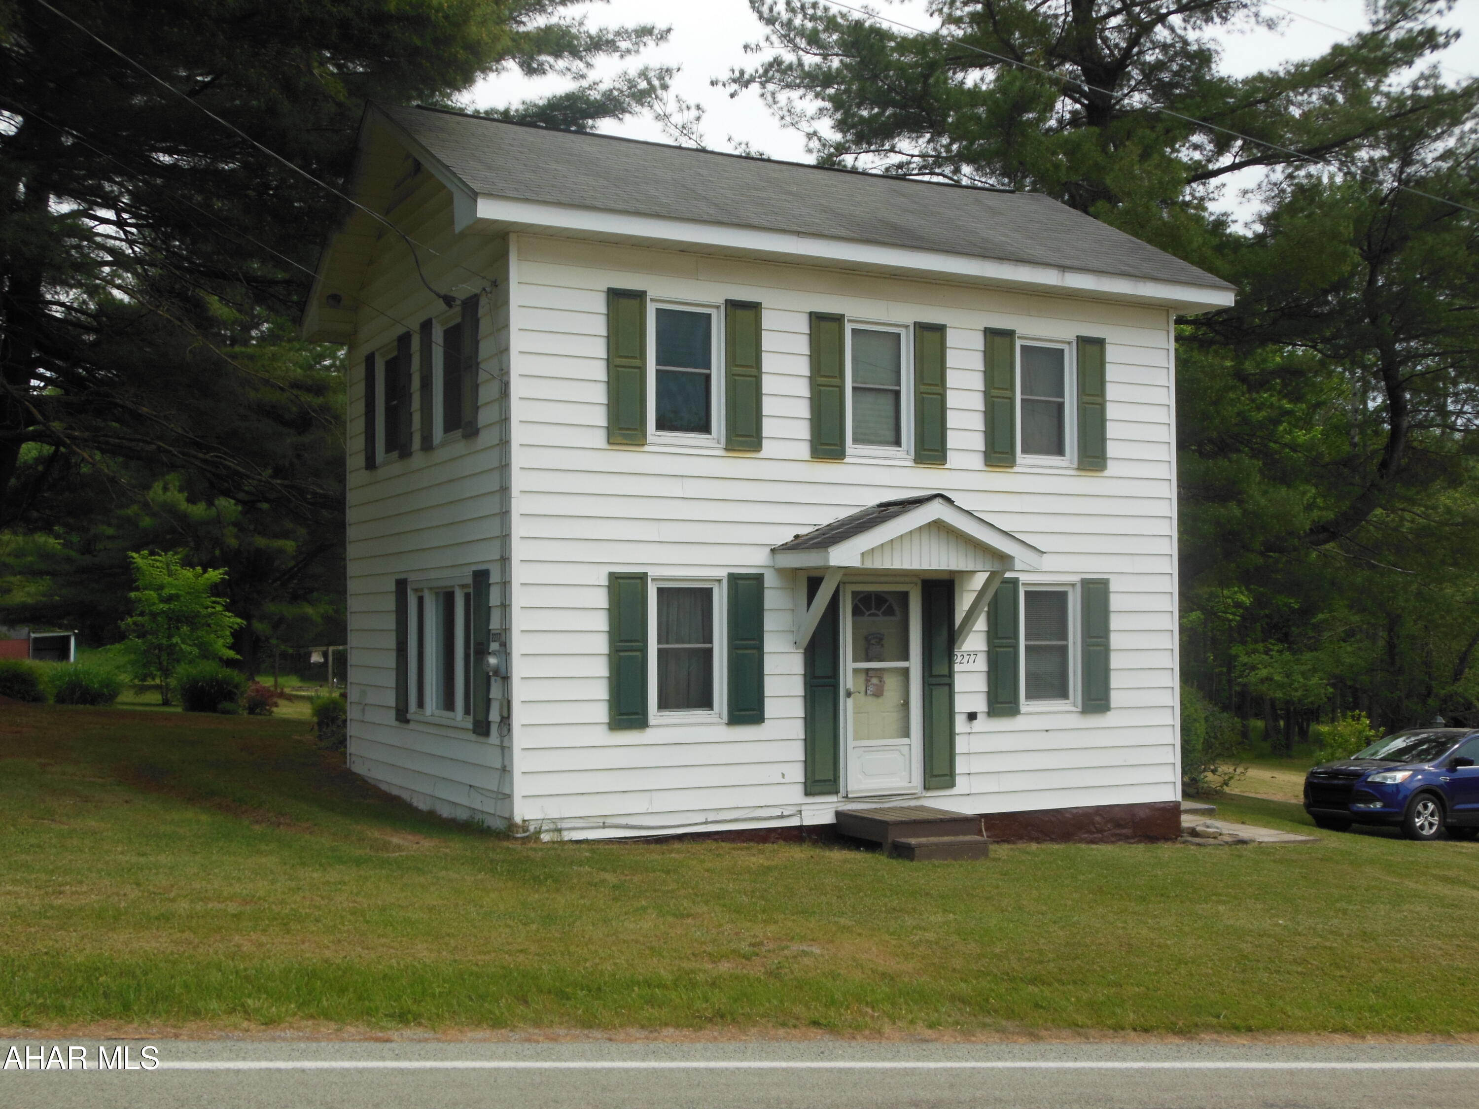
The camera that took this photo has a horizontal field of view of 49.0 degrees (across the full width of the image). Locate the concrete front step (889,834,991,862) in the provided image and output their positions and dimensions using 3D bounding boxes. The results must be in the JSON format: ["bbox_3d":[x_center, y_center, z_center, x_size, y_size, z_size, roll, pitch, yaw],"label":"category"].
[{"bbox_3d":[1.842,2.671,14.736,0.855,0.165,0.305,1,-3,-27],"label":"concrete front step"}]

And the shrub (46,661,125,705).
[{"bbox_3d":[-11.571,2.303,28.700,1.348,0.786,1.213,1,-3,-22],"label":"shrub"}]

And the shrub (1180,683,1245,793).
[{"bbox_3d":[6.161,2.513,22.000,1.347,1.534,1.279,-1,-3,16],"label":"shrub"}]

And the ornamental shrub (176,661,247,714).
[{"bbox_3d":[-9.259,2.333,28.500,1.298,0.913,1.233,1,-3,-18],"label":"ornamental shrub"}]

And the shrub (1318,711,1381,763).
[{"bbox_3d":[12.624,3.827,33.500,1.383,1.192,1.314,-1,-3,21],"label":"shrub"}]

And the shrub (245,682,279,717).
[{"bbox_3d":[-8.358,2.511,28.400,0.647,0.637,0.614,1,-3,-16],"label":"shrub"}]

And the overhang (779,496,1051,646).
[{"bbox_3d":[1.614,0.180,15.350,2.405,1.430,1.015,1,-3,-27],"label":"overhang"}]

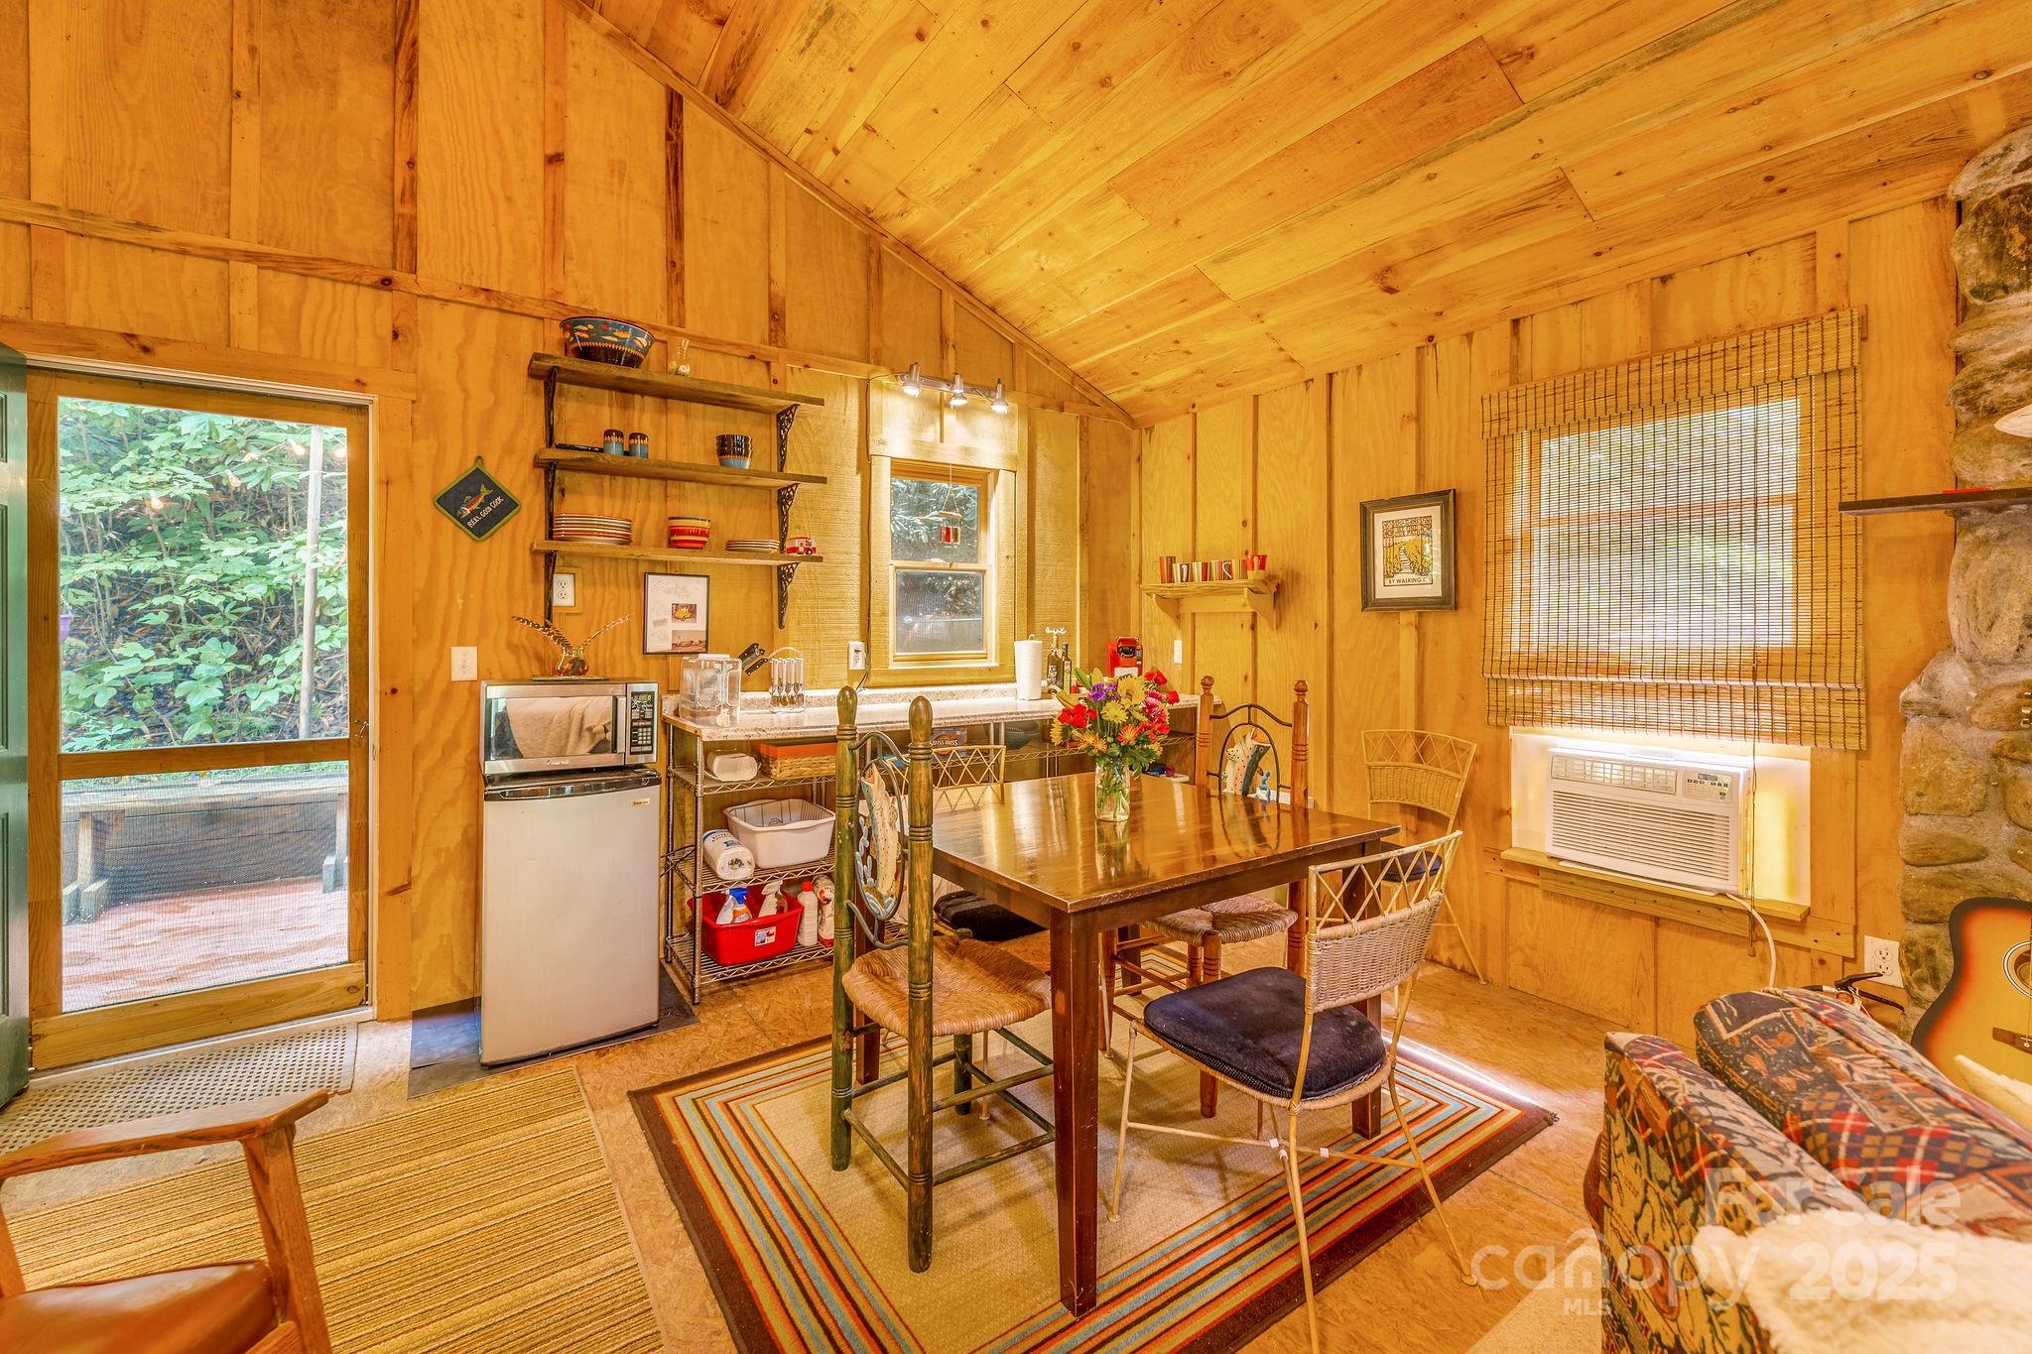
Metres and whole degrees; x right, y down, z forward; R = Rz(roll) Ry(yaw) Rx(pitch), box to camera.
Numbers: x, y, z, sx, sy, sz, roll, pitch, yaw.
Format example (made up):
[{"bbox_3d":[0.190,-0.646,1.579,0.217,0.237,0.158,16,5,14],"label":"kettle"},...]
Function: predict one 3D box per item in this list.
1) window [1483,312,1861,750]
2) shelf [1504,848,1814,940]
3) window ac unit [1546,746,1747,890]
[{"bbox_3d":[1.974,-0.403,2.469,0.100,1.170,0.935,-1,3,-32],"label":"window"},{"bbox_3d":[1.973,0.698,2.510,0.110,0.125,0.790,-1,2,-34],"label":"shelf"},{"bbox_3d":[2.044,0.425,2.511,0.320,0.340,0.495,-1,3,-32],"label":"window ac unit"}]

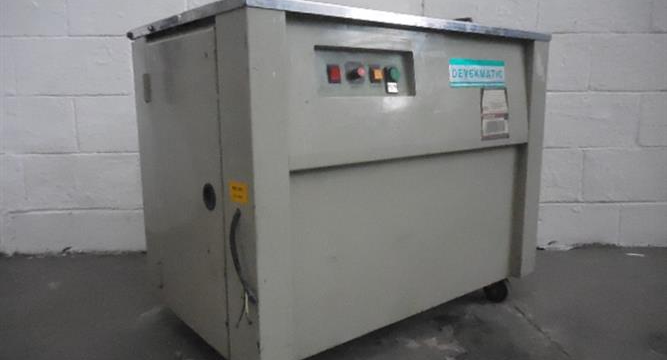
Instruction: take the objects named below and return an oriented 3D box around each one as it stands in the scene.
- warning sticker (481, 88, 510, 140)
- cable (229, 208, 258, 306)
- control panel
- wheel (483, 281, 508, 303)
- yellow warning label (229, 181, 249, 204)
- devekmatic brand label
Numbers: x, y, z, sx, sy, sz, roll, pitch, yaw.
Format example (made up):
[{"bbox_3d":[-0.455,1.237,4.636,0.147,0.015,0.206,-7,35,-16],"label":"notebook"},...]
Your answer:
[{"bbox_3d":[0.406,-0.166,1.202,0.115,0.129,0.005,-8,4,-38],"label":"warning sticker"},{"bbox_3d":[-0.171,0.141,0.835,0.036,0.178,0.080,-8,12,-38],"label":"cable"},{"bbox_3d":[0.064,-0.212,0.957,0.258,0.094,0.032,-8,4,-38],"label":"control panel"},{"bbox_3d":[0.469,0.320,1.401,0.068,0.068,0.032,0,10,0],"label":"wheel"},{"bbox_3d":[-0.165,0.022,0.833,0.005,0.039,0.068,-8,12,-38],"label":"yellow warning label"},{"bbox_3d":[0.354,-0.257,1.163,0.225,0.069,0.005,-8,4,-38],"label":"devekmatic brand label"}]

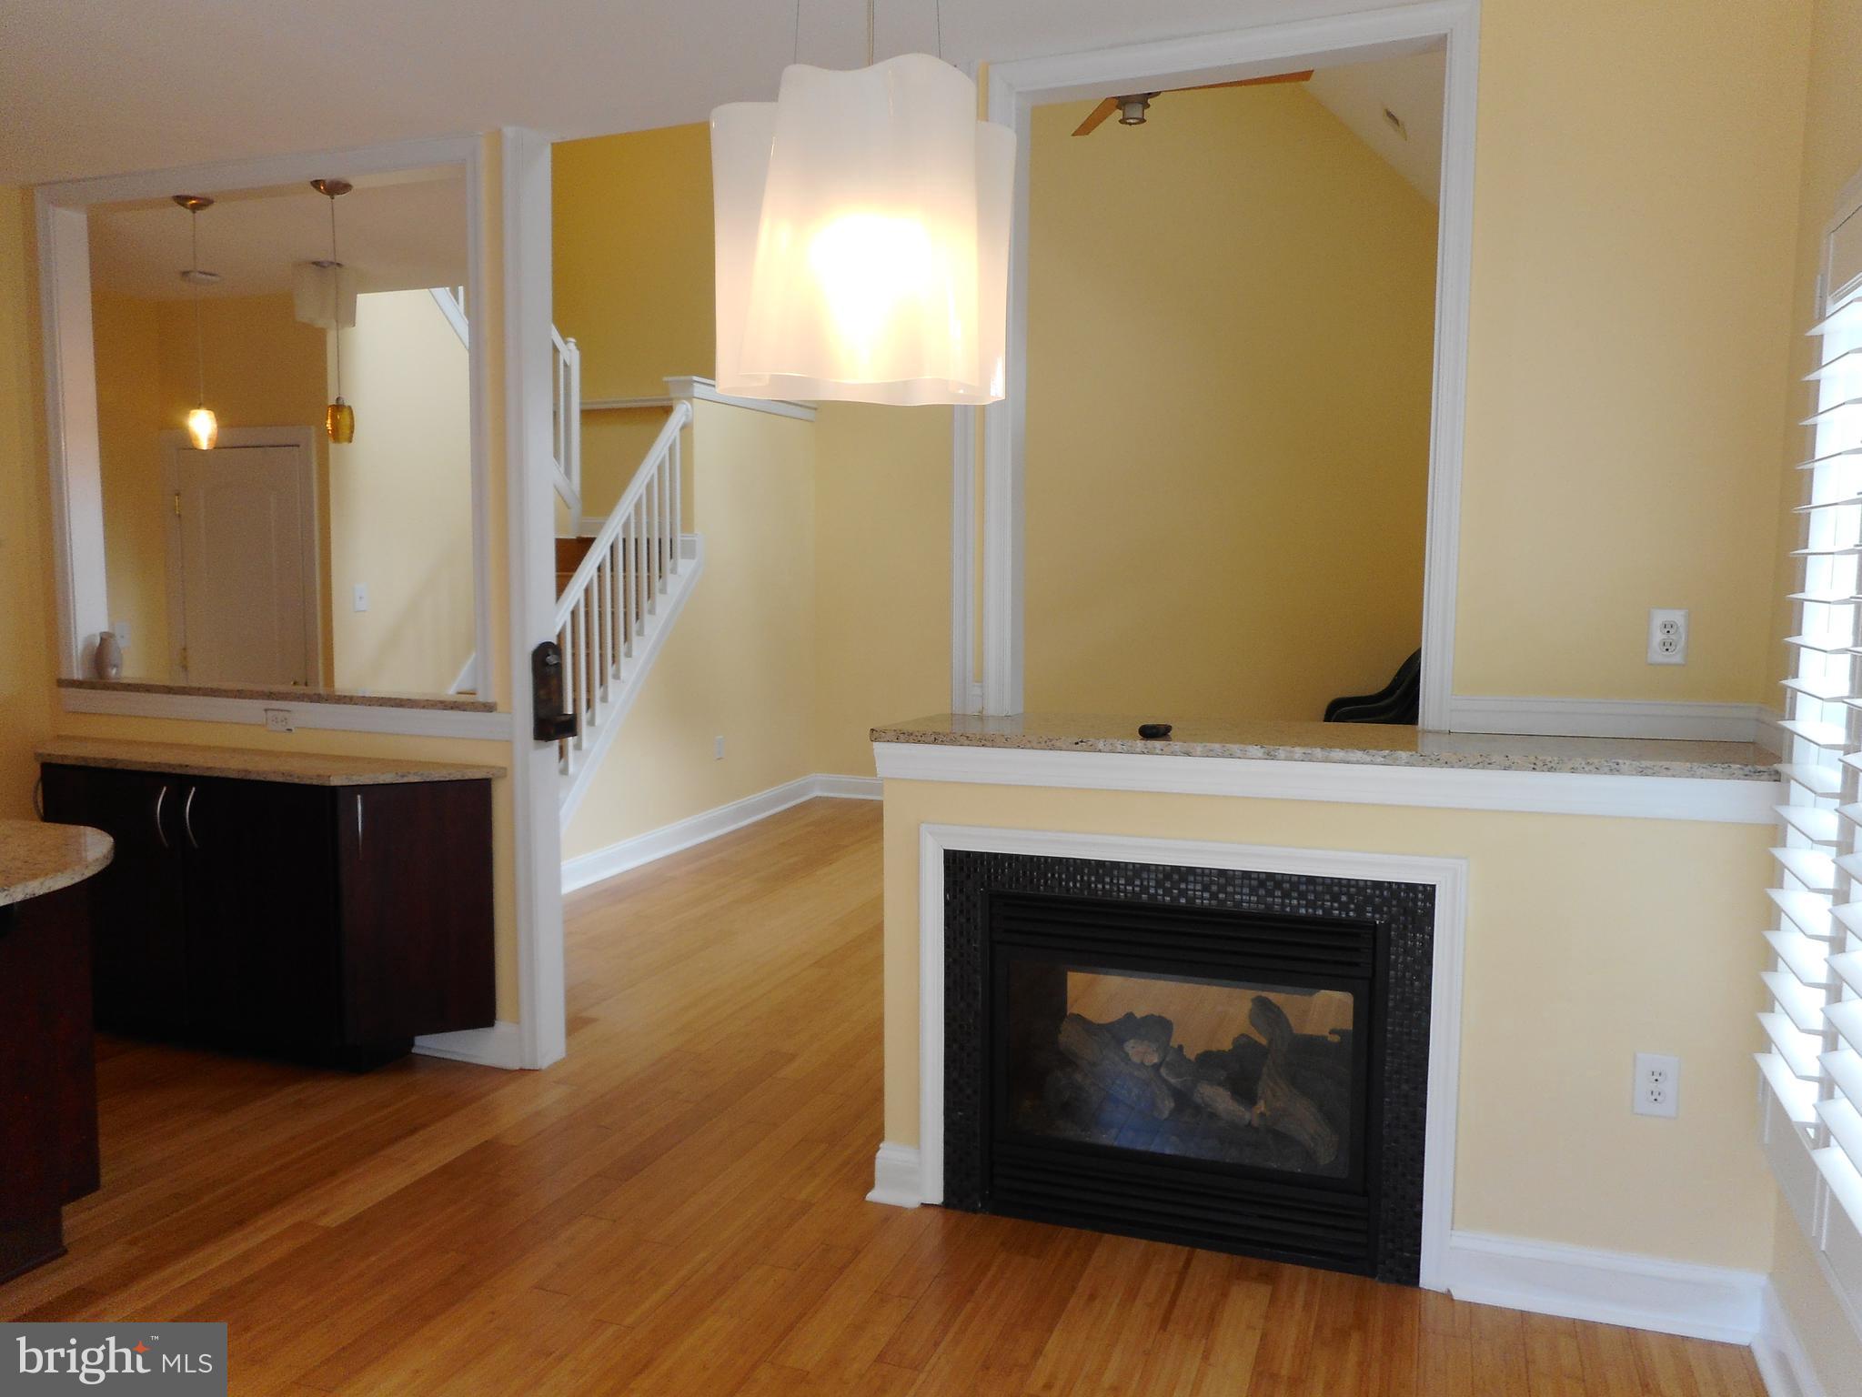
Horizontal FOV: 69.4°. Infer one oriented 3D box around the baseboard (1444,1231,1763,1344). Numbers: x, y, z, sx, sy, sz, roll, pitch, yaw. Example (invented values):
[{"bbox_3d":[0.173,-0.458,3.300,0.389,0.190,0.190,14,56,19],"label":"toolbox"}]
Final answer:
[{"bbox_3d":[1.323,1.162,2.657,0.555,0.134,0.022,2,5,18],"label":"baseboard"}]

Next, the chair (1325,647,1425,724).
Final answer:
[{"bbox_3d":[2.595,0.289,6.980,0.850,1.120,0.800,-1,5,-12],"label":"chair"}]

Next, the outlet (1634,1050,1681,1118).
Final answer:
[{"bbox_3d":[1.405,0.749,2.609,0.074,0.120,0.010,2,5,18],"label":"outlet"}]

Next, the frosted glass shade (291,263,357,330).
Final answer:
[{"bbox_3d":[-2.423,-1.605,5.374,0.244,0.236,0.244,2,5,21],"label":"frosted glass shade"}]

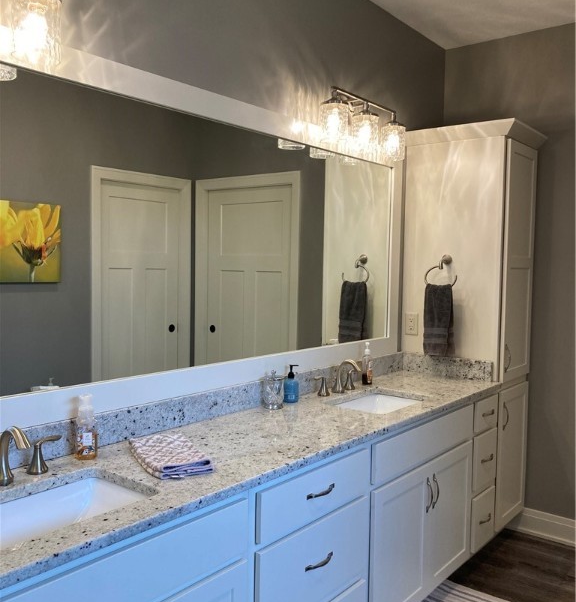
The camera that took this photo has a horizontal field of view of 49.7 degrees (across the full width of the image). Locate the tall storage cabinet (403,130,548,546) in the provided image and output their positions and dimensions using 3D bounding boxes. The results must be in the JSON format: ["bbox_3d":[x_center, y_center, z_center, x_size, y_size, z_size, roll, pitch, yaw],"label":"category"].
[{"bbox_3d":[0.987,0.206,3.414,0.607,2.194,0.515,3,4,38],"label":"tall storage cabinet"}]

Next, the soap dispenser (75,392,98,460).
[{"bbox_3d":[-0.582,0.360,1.799,0.060,0.180,0.060,-1,4,-32],"label":"soap dispenser"}]

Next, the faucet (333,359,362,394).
[{"bbox_3d":[0.263,0.337,2.778,0.144,0.148,0.058,3,4,38],"label":"faucet"}]

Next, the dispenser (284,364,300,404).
[{"bbox_3d":[0.017,0.342,2.576,0.058,0.152,0.061,2,3,22],"label":"dispenser"}]

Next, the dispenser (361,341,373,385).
[{"bbox_3d":[0.386,0.300,3.004,0.049,0.203,0.049,-2,4,-42],"label":"dispenser"}]

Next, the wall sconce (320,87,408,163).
[{"bbox_3d":[0.333,-0.802,2.858,0.186,0.234,0.637,3,4,38],"label":"wall sconce"}]

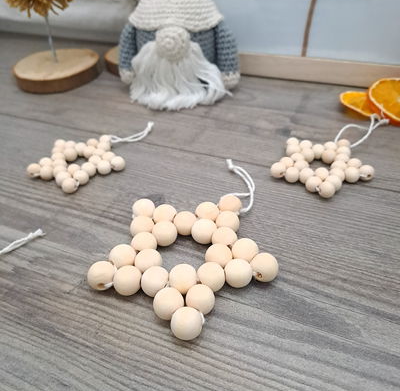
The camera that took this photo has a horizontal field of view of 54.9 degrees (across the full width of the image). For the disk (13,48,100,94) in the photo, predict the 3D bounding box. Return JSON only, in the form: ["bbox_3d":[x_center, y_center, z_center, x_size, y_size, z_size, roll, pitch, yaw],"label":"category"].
[{"bbox_3d":[-0.161,-0.144,0.437,0.098,0.013,0.101,-5,39,0],"label":"disk"}]

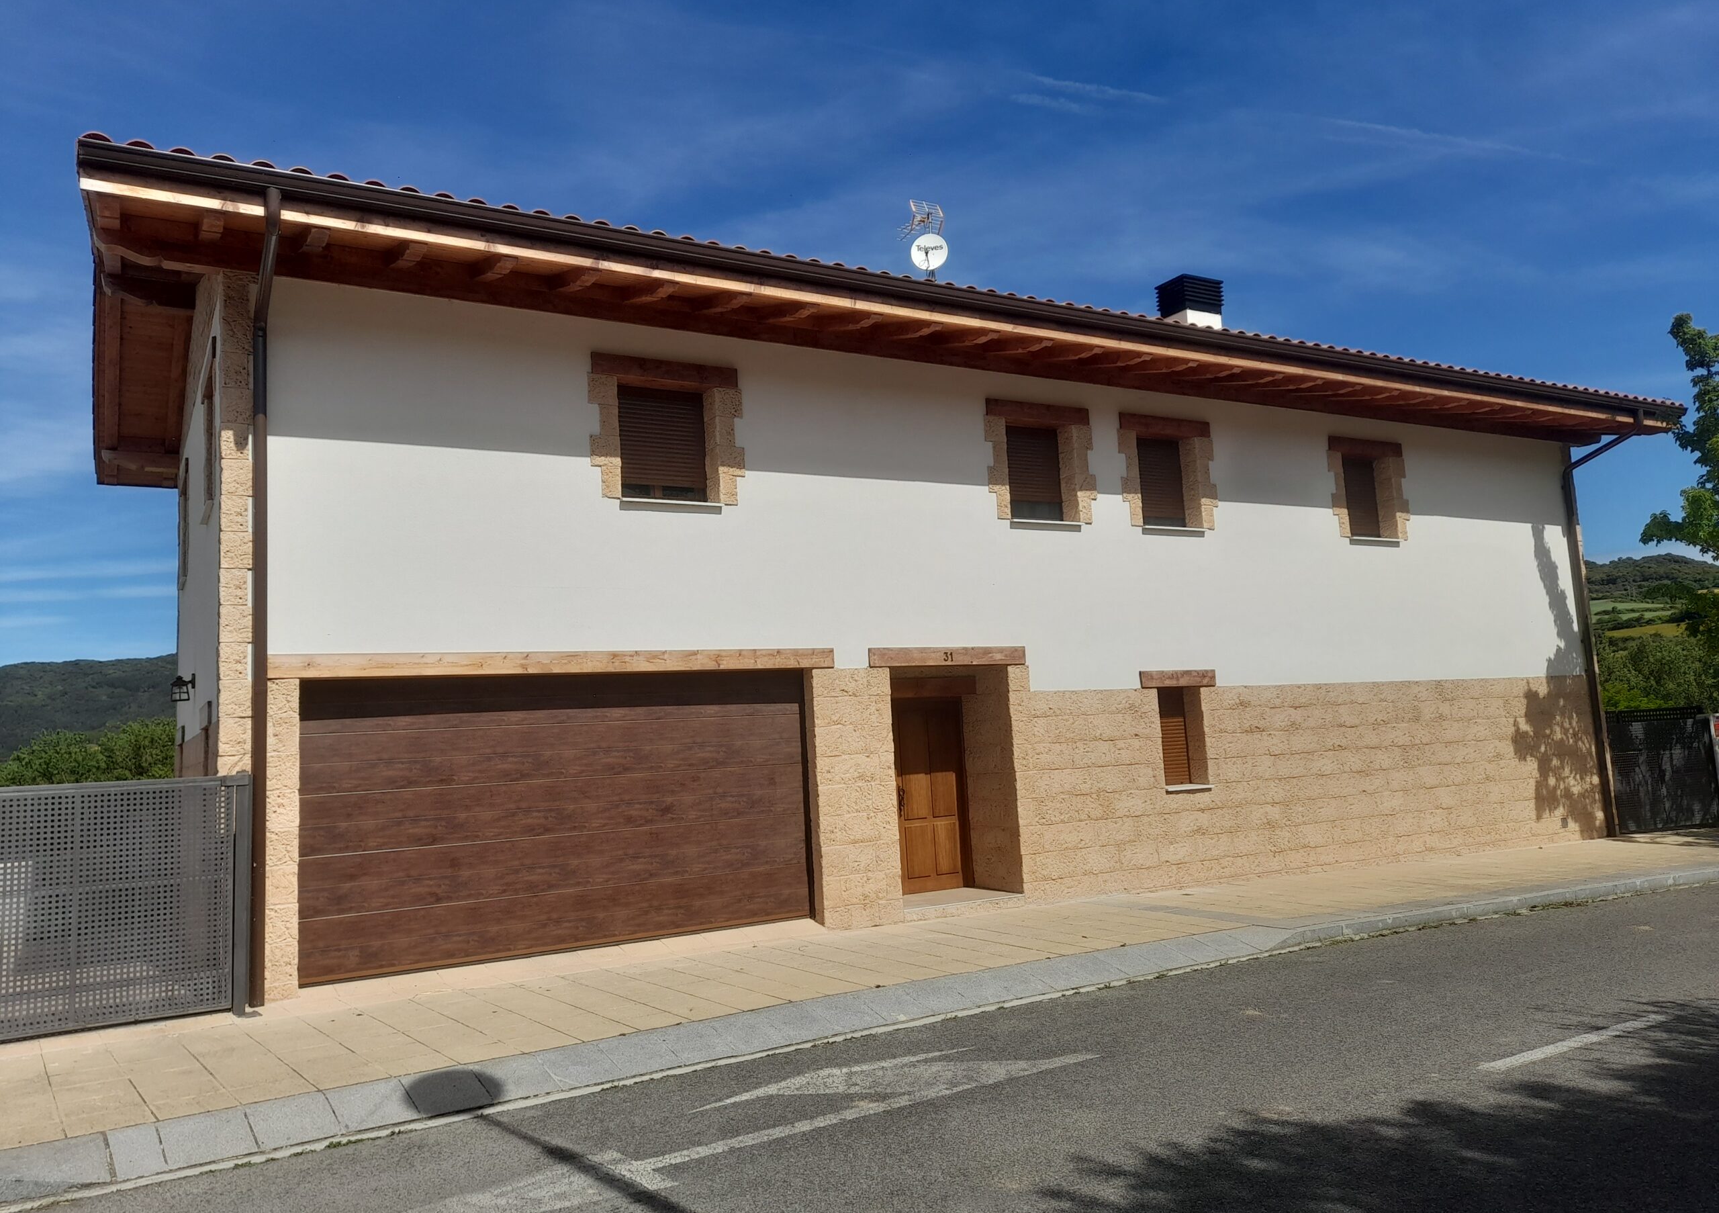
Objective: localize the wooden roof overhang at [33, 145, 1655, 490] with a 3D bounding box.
[{"bbox_3d":[1.282,-3.060,18.630,21.900,1.900,10.100,1,-8,-31],"label":"wooden roof overhang"}]

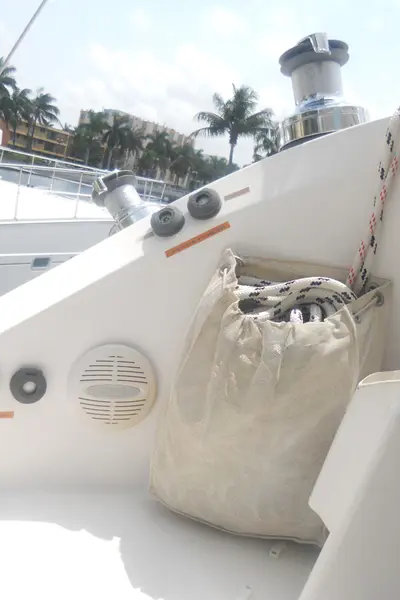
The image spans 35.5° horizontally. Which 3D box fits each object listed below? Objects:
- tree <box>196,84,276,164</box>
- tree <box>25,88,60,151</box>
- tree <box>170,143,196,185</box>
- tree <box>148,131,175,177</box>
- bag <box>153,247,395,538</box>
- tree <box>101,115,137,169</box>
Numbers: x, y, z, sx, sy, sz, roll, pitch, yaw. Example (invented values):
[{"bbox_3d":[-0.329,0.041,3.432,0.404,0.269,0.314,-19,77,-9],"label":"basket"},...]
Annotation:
[{"bbox_3d":[2.017,-10.711,43.844,5.500,8.500,5.500,8,11,0],"label":"tree"},{"bbox_3d":[-21.259,-22.728,83.033,4.900,10.400,4.900,8,11,0],"label":"tree"},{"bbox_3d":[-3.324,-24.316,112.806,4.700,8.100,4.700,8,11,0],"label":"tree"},{"bbox_3d":[-7.055,-24.310,105.859,4.700,8.700,4.700,8,11,0],"label":"tree"},{"bbox_3d":[0.119,0.174,1.150,0.340,0.450,0.240,7,11,-2],"label":"bag"},{"bbox_3d":[-11.913,-22.066,88.835,5.100,8.400,5.100,8,11,0],"label":"tree"}]

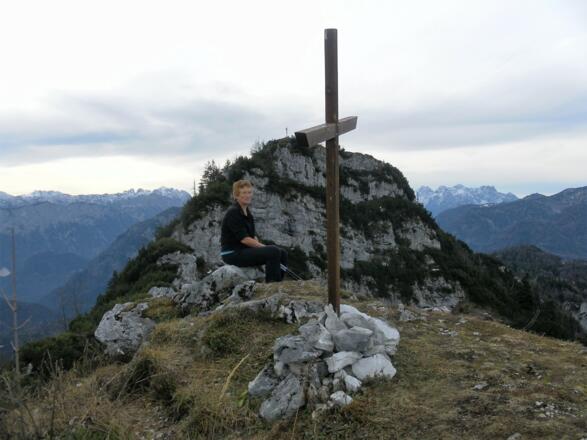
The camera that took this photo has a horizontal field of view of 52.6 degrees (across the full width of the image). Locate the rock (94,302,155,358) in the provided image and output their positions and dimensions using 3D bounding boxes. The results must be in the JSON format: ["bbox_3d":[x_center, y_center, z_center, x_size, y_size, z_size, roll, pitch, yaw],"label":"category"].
[{"bbox_3d":[-1.480,0.965,5.200,0.500,0.460,0.450,0,1,0],"label":"rock"}]

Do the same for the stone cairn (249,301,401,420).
[{"bbox_3d":[0.195,0.860,3.820,0.930,0.580,0.850,0,1,0],"label":"stone cairn"}]

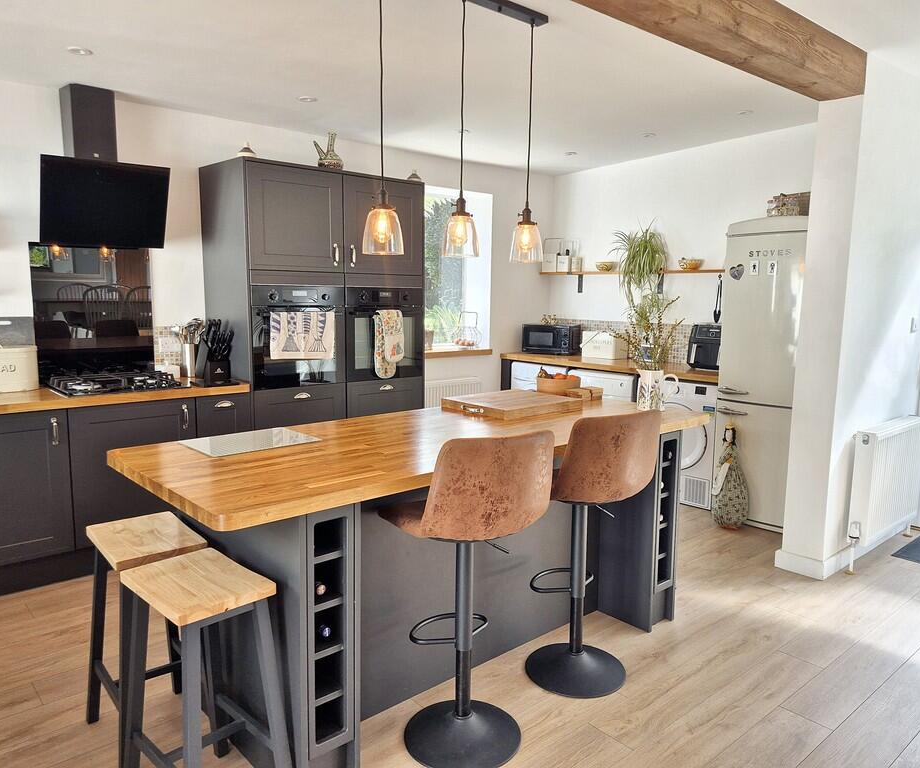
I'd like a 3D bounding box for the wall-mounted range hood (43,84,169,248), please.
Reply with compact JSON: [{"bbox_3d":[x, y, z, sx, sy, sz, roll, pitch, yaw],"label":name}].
[{"bbox_3d":[-1.885,-1.118,3.563,0.600,0.808,0.360,-6,10,-42],"label":"wall-mounted range hood"}]

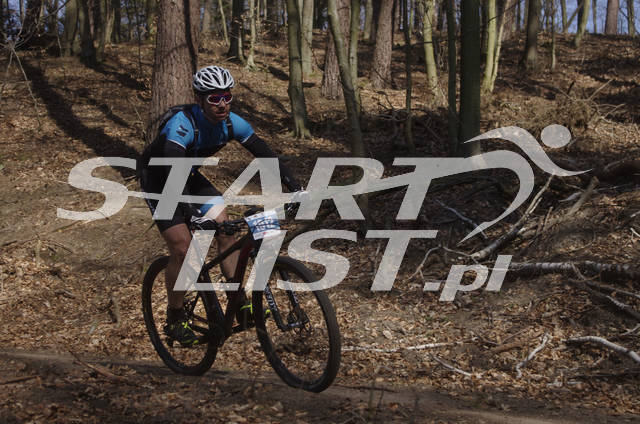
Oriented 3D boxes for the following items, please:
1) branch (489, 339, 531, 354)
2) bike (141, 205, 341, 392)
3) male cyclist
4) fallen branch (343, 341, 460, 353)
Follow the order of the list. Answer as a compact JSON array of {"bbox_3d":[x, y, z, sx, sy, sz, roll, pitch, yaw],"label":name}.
[{"bbox_3d":[1.191,0.844,7.100,0.270,0.045,0.055,-7,5,-19],"label":"branch"},{"bbox_3d":[-0.505,0.476,6.312,0.700,1.000,1.820,-14,7,-40],"label":"bike"},{"bbox_3d":[-0.625,-0.016,6.345,0.720,1.500,1.000,-11,6,-40],"label":"male cyclist"},{"bbox_3d":[0.508,0.862,7.250,0.760,0.040,0.090,-3,2,-2],"label":"fallen branch"}]

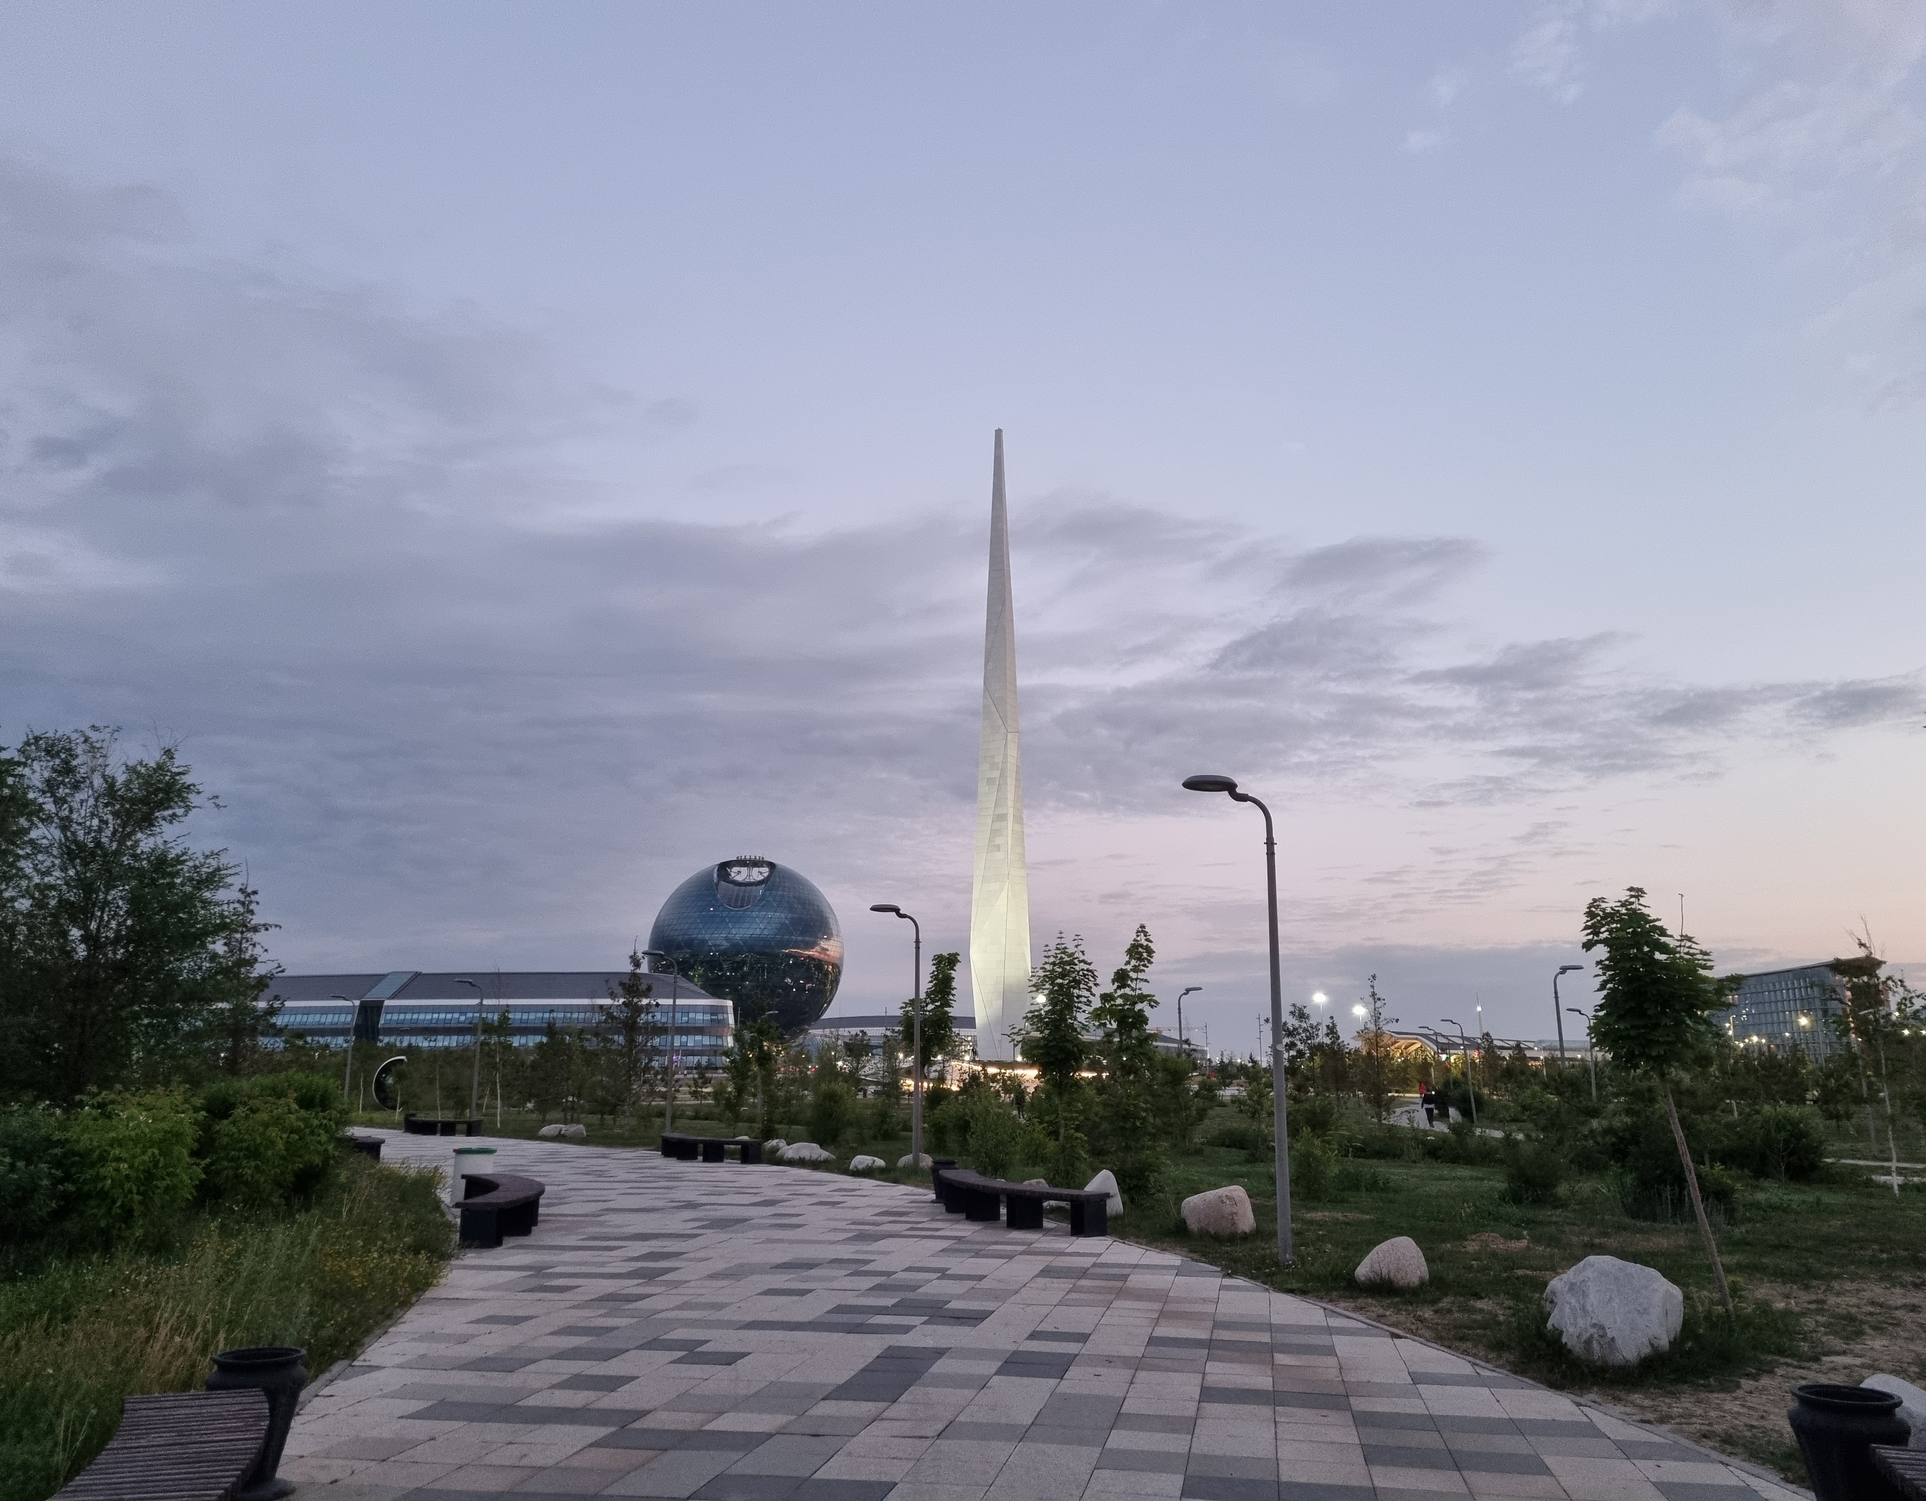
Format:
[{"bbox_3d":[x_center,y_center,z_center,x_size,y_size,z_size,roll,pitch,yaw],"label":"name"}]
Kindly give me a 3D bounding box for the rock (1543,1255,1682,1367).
[{"bbox_3d":[3.991,3.441,9.250,0.788,0.622,0.631,-5,-13,23],"label":"rock"}]

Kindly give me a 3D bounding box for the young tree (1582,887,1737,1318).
[{"bbox_3d":[5.098,2.528,10.950,1.034,3.013,0.983,-6,-14,24],"label":"young tree"}]

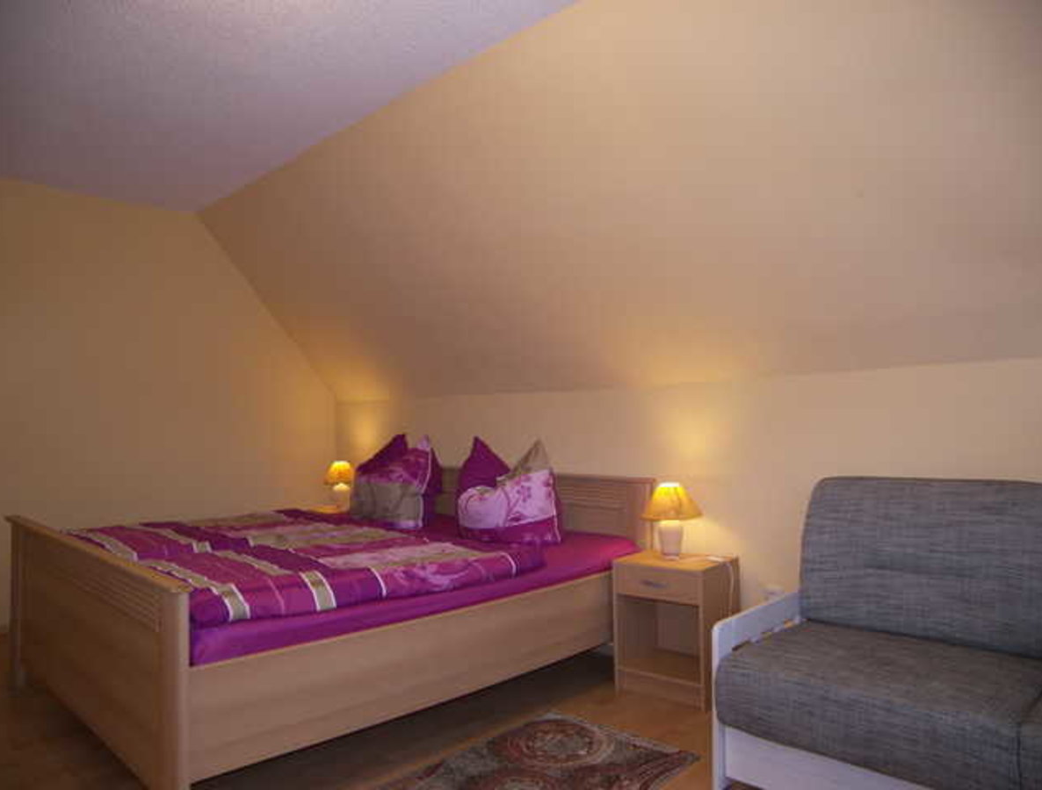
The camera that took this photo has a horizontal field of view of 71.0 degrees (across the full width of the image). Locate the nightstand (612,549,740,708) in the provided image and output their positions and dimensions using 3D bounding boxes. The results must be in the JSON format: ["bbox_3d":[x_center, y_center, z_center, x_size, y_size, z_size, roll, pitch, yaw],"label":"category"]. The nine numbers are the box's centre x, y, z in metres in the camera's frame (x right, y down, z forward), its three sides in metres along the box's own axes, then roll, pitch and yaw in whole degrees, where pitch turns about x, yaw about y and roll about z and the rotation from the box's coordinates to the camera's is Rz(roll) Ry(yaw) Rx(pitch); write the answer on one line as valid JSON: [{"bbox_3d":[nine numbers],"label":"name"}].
[{"bbox_3d":[0.671,0.989,3.142,0.398,0.558,0.380,-2,-4,36],"label":"nightstand"}]

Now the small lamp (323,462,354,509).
[{"bbox_3d":[-1.180,0.600,4.800,0.250,0.325,0.250,-3,-4,44],"label":"small lamp"}]

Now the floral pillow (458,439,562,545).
[{"bbox_3d":[-0.060,0.473,3.732,0.520,0.500,0.220,-2,-4,34],"label":"floral pillow"}]

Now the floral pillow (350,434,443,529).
[{"bbox_3d":[-0.758,0.502,4.422,0.570,0.520,0.240,-3,-4,44],"label":"floral pillow"}]

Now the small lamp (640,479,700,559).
[{"bbox_3d":[0.649,0.543,3.160,0.255,0.335,0.255,0,-3,0],"label":"small lamp"}]

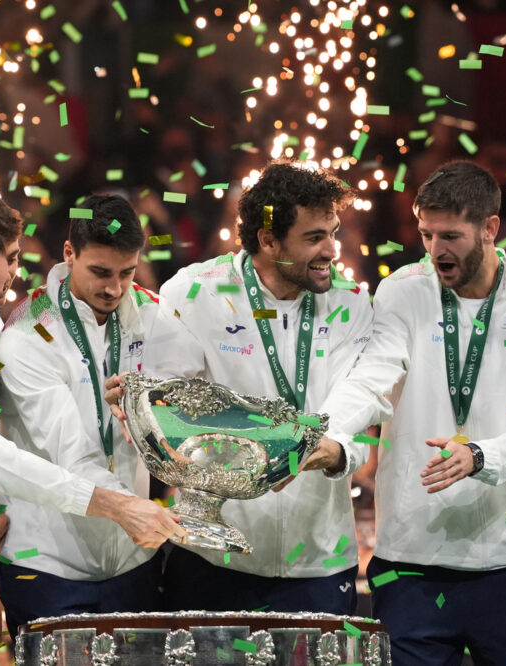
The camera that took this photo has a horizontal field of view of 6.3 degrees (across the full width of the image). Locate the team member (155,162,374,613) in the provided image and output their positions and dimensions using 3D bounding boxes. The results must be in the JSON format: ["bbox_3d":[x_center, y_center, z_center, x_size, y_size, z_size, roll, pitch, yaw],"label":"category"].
[{"bbox_3d":[0.030,0.569,10.080,0.510,1.900,0.400,1,-6,-12],"label":"team member"}]

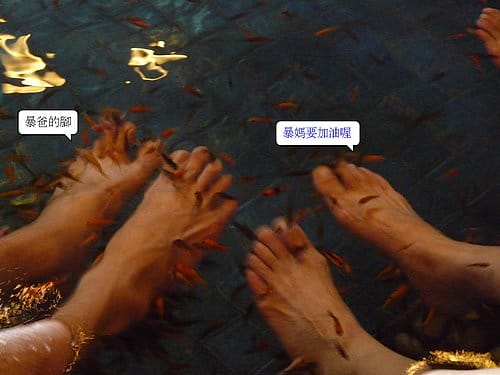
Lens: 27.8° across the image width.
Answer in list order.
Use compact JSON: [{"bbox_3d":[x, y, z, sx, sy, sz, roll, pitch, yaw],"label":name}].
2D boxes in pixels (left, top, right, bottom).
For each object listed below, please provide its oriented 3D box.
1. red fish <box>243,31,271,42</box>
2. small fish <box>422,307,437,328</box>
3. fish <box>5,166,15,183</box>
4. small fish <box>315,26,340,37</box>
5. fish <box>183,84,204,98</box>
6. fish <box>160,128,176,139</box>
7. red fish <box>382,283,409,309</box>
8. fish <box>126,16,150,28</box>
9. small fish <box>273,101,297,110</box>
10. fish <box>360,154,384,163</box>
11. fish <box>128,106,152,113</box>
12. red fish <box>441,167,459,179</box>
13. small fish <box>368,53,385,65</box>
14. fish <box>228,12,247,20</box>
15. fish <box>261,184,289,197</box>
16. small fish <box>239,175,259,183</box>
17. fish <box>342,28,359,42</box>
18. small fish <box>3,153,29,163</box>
[{"bbox_3d":[0.011,-0.220,1.494,0.038,0.009,0.006,4,42,4],"label":"red fish"},{"bbox_3d":[0.198,0.143,1.112,0.006,0.008,0.032,18,45,19],"label":"small fish"},{"bbox_3d":[-0.301,-0.016,1.268,0.005,0.008,0.031,-12,43,-13],"label":"fish"},{"bbox_3d":[0.116,-0.236,1.532,0.041,0.010,0.008,-18,45,-19],"label":"small fish"},{"bbox_3d":[-0.081,-0.138,1.453,0.039,0.010,0.007,26,49,25],"label":"fish"},{"bbox_3d":[-0.107,-0.071,1.329,0.025,0.006,0.004,-31,50,-30],"label":"fish"},{"bbox_3d":[0.169,0.125,1.171,0.008,0.011,0.042,32,51,29],"label":"red fish"},{"bbox_3d":[-0.174,-0.258,1.582,0.041,0.011,0.008,20,47,20],"label":"fish"},{"bbox_3d":[0.049,-0.116,1.429,0.037,0.010,0.007,3,43,3],"label":"small fish"},{"bbox_3d":[0.159,-0.037,1.312,0.031,0.008,0.006,-1,42,-1],"label":"fish"},{"bbox_3d":[-0.148,-0.105,1.367,0.032,0.008,0.005,0,42,0],"label":"fish"},{"bbox_3d":[0.255,-0.019,1.292,0.028,0.007,0.005,-21,46,-21],"label":"red fish"},{"bbox_3d":[0.189,-0.193,1.512,0.007,0.010,0.035,-29,50,-28],"label":"small fish"},{"bbox_3d":[-0.019,-0.265,1.565,0.028,0.007,0.005,-19,45,-20],"label":"fish"},{"bbox_3d":[0.032,0.004,1.301,0.038,0.010,0.007,-13,45,-14],"label":"fish"},{"bbox_3d":[-0.002,-0.011,1.262,0.027,0.007,0.004,-15,44,-16],"label":"small fish"},{"bbox_3d":[0.150,-0.225,1.500,0.005,0.008,0.033,-22,47,-23],"label":"fish"},{"bbox_3d":[-0.304,-0.038,1.313,0.035,0.009,0.007,7,42,7],"label":"small fish"}]

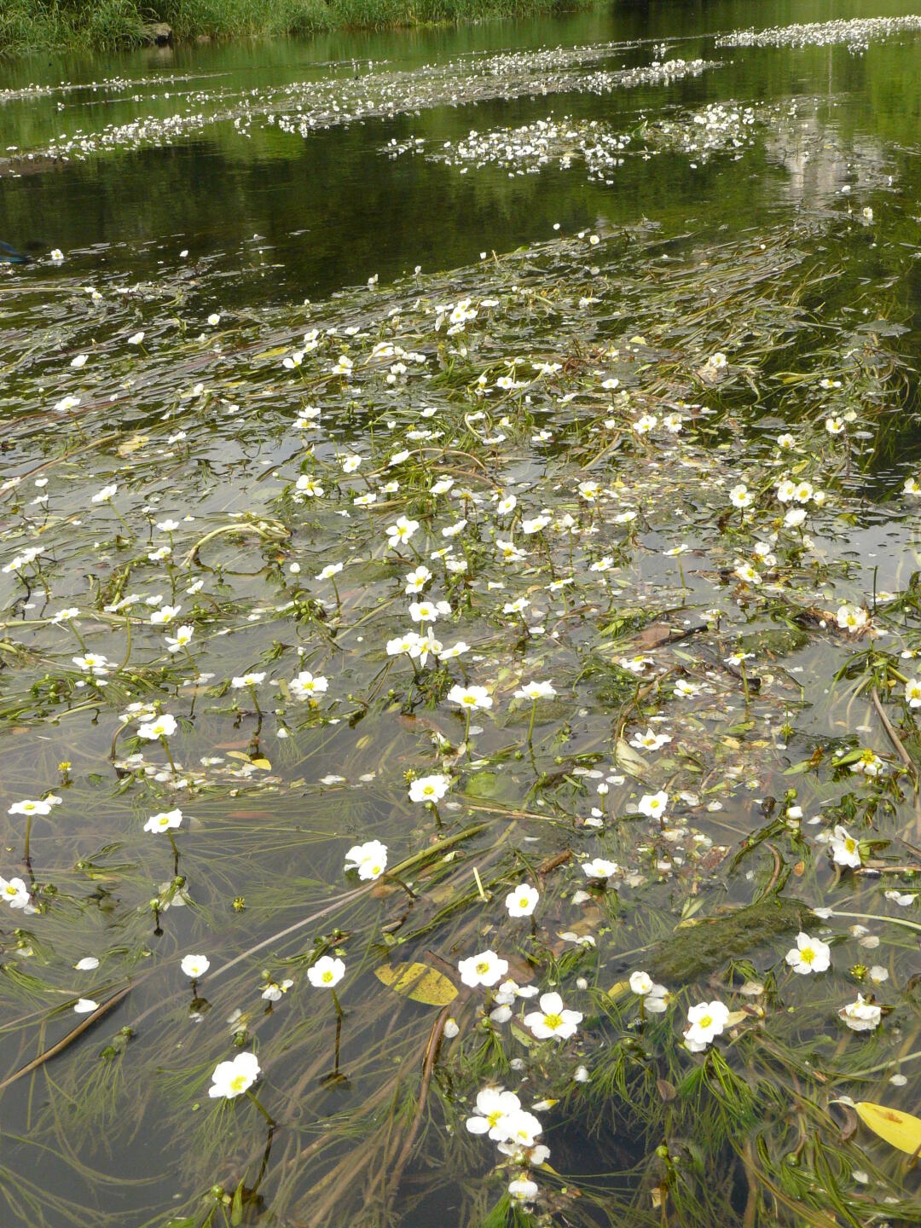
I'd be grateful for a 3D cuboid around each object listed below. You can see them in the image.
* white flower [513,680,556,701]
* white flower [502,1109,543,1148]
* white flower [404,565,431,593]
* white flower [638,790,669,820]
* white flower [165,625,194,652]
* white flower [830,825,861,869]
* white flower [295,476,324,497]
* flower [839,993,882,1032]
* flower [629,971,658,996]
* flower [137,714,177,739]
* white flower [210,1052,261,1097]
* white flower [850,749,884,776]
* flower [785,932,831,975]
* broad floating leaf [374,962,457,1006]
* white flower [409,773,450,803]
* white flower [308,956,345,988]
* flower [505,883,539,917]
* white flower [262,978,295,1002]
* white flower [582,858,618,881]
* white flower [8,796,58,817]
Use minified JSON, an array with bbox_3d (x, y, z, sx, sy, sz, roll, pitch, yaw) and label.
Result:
[{"bbox_3d":[0.057,0.059,1.274,0.033,0.013,0.033,-6,22,4],"label":"white flower"},{"bbox_3d":[0.027,0.226,0.731,0.018,0.006,0.018,5,35,-3],"label":"white flower"},{"bbox_3d":[-0.036,-0.029,1.417,0.023,0.007,0.023,-11,52,15],"label":"white flower"},{"bbox_3d":[0.132,0.130,1.137,0.021,0.007,0.021,-9,56,10],"label":"white flower"},{"bbox_3d":[-0.218,0.019,1.297,0.022,0.007,0.022,-34,40,-8],"label":"white flower"},{"bbox_3d":[0.221,0.134,0.959,0.007,0.023,0.023,30,-1,-25],"label":"white flower"},{"bbox_3d":[-0.158,-0.133,1.746,0.029,0.009,0.029,6,44,-6],"label":"white flower"},{"bbox_3d":[0.207,0.206,0.862,0.021,0.012,0.021,3,22,14],"label":"flower"},{"bbox_3d":[0.096,0.194,0.877,0.013,0.010,0.013,0,22,6],"label":"flower"},{"bbox_3d":[-0.205,0.076,1.130,0.025,0.008,0.025,-20,25,-11],"label":"flower"},{"bbox_3d":[-0.109,0.226,0.812,0.029,0.006,0.029,-35,23,-15],"label":"white flower"},{"bbox_3d":[0.261,0.095,1.069,0.020,0.012,0.020,1,21,14],"label":"white flower"},{"bbox_3d":[0.203,0.198,0.971,0.027,0.009,0.027,-1,52,13],"label":"flower"},{"bbox_3d":[-0.025,0.219,0.989,0.029,0.005,0.056,-18,27,-34],"label":"broad floating leaf"},{"bbox_3d":[-0.019,0.107,1.021,0.024,0.008,0.024,-10,30,6],"label":"white flower"},{"bbox_3d":[-0.071,0.193,0.895,0.021,0.006,0.021,-9,28,5],"label":"white flower"},{"bbox_3d":[0.038,0.177,1.033,0.021,0.007,0.021,-4,60,7],"label":"flower"},{"bbox_3d":[-0.094,0.194,0.861,0.017,0.010,0.013,-7,20,-8],"label":"white flower"},{"bbox_3d":[0.090,0.165,1.072,0.023,0.009,0.023,-1,25,5],"label":"white flower"},{"bbox_3d":[-0.293,0.132,1.136,0.030,0.009,0.030,-9,18,-15],"label":"white flower"}]

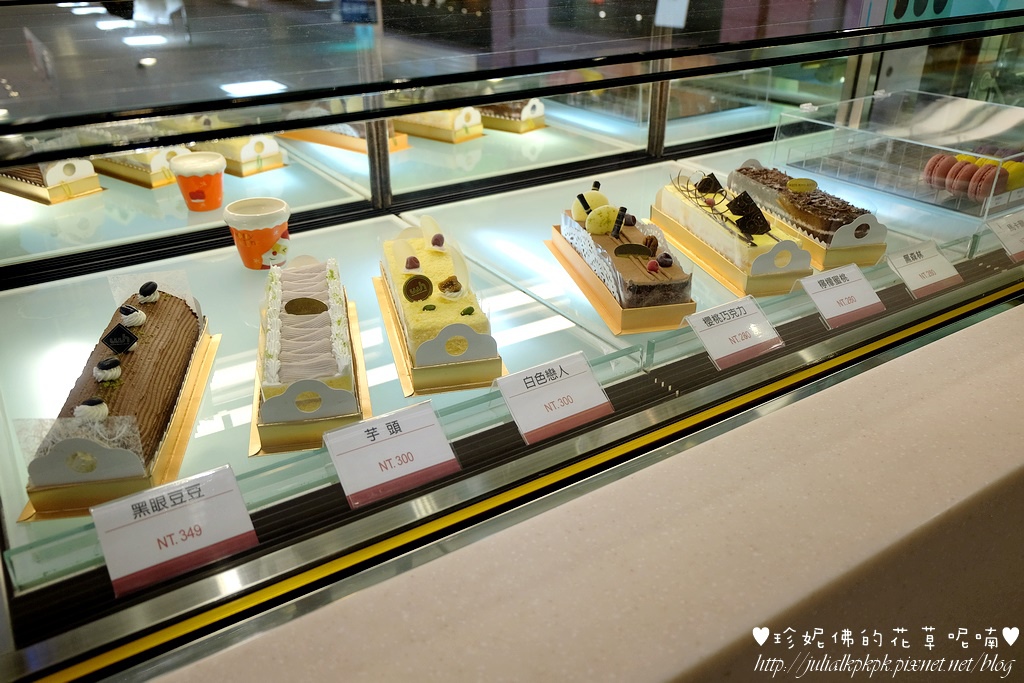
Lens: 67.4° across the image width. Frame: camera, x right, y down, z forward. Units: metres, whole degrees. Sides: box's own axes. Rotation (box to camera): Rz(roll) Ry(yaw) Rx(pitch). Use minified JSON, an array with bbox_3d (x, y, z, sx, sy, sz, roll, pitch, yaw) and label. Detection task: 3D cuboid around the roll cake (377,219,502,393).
[{"bbox_3d":[-0.078,-0.049,0.758,0.076,0.070,0.261,-8,28,-12],"label":"roll cake"}]

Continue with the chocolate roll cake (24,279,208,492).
[{"bbox_3d":[-0.307,0.027,0.628,0.076,0.064,0.258,-6,27,-8],"label":"chocolate roll cake"}]

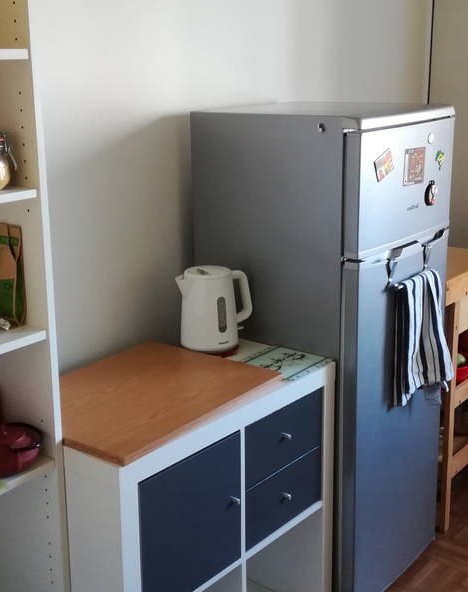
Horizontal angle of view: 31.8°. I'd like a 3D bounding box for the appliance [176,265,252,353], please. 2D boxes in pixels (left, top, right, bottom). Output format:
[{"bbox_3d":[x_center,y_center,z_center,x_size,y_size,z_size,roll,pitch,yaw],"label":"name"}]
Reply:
[{"bbox_3d":[-0.054,0.038,2.284,0.226,0.234,0.161,-6,16,-21],"label":"appliance"}]

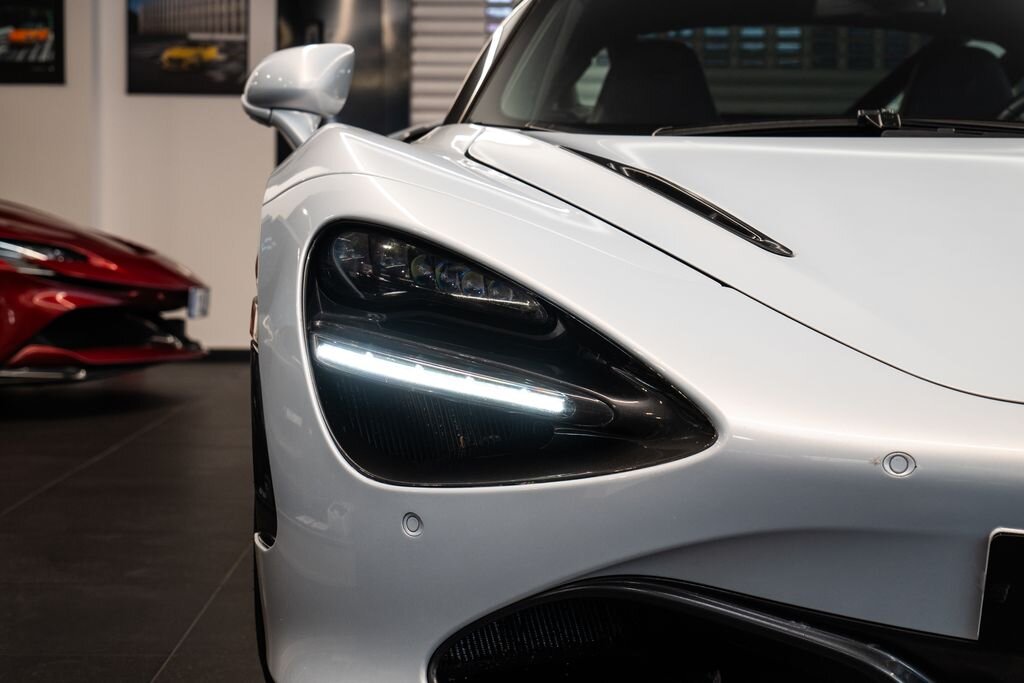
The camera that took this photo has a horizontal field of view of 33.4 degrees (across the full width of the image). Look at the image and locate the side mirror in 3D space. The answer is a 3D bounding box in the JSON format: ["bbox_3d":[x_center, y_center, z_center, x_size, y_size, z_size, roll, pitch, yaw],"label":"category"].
[{"bbox_3d":[-0.352,-0.400,2.810,0.190,0.175,0.135,1,4,6],"label":"side mirror"}]

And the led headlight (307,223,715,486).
[{"bbox_3d":[-0.020,0.011,1.735,0.410,0.265,0.340,1,4,9],"label":"led headlight"}]

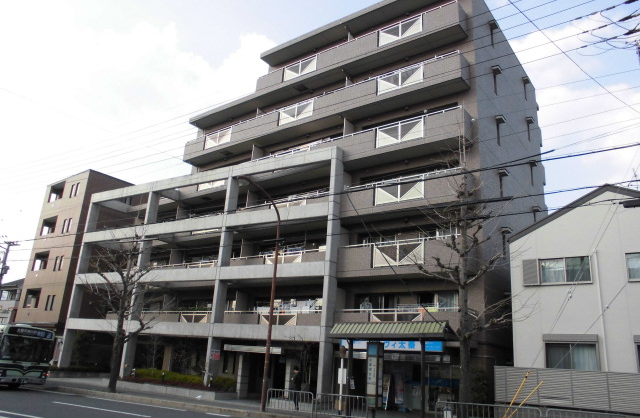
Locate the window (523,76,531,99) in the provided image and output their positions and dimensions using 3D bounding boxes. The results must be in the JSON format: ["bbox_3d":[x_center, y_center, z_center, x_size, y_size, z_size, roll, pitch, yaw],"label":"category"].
[{"bbox_3d":[13.342,-7.848,31.057,0.280,1.400,0.550,-9,-21,36],"label":"window"}]

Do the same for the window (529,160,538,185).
[{"bbox_3d":[13.120,-2.241,29.542,0.280,1.400,0.550,-9,-21,36],"label":"window"}]

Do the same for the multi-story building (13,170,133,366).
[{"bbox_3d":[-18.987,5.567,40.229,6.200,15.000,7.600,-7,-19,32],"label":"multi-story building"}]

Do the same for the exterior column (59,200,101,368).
[{"bbox_3d":[-16.804,4.889,33.806,0.260,12.050,0.720,-7,-19,31],"label":"exterior column"}]

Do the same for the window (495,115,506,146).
[{"bbox_3d":[9.119,-3.954,24.179,0.350,1.400,0.620,-9,-20,36],"label":"window"}]

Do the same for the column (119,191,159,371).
[{"bbox_3d":[-10.800,4.364,28.927,0.350,11.200,0.620,-7,-19,32],"label":"column"}]

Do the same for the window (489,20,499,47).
[{"bbox_3d":[9.306,-9.302,25.589,0.350,1.400,0.620,-9,-20,36],"label":"window"}]

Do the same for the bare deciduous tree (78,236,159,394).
[{"bbox_3d":[-9.820,5.293,24.439,3.500,7.600,3.300,-7,-19,32],"label":"bare deciduous tree"}]

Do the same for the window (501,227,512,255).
[{"bbox_3d":[8.945,1.562,23.057,0.280,1.400,0.550,-9,-21,36],"label":"window"}]

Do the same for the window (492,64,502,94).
[{"bbox_3d":[9.433,-6.879,25.546,0.280,1.400,0.550,-9,-21,36],"label":"window"}]

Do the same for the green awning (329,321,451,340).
[{"bbox_3d":[2.591,4.328,17.126,4.200,0.650,1.850,-6,-19,30],"label":"green awning"}]

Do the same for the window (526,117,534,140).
[{"bbox_3d":[13.335,-5.098,30.453,0.280,1.400,0.550,-9,-21,36],"label":"window"}]

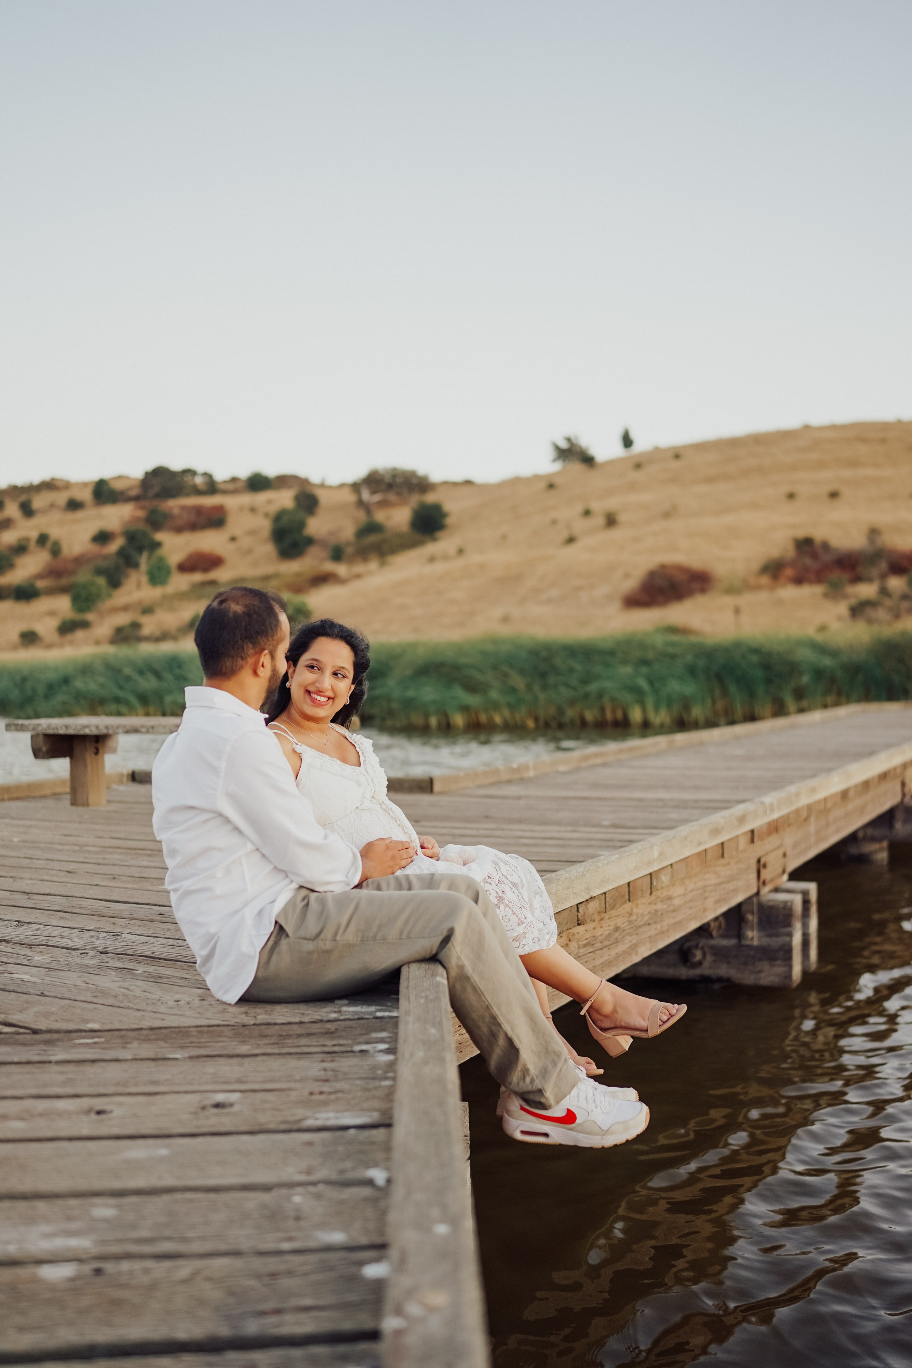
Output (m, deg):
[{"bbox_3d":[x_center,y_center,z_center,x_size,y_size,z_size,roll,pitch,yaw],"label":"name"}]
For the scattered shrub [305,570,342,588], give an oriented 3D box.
[{"bbox_3d":[-10.810,-8.549,108.000,3.040,1.560,2.280,0,2,0],"label":"scattered shrub"}]

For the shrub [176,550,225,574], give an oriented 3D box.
[{"bbox_3d":[-21.904,-10.490,114.000,4.220,2.020,3.160,0,2,0],"label":"shrub"}]

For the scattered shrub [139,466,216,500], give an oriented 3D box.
[{"bbox_3d":[-33.572,-24.110,160.000,9.000,4.110,5.850,0,2,0],"label":"scattered shrub"}]

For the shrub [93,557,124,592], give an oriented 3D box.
[{"bbox_3d":[-27.695,-8.817,106.000,2.560,2.730,2.430,0,2,0],"label":"shrub"}]

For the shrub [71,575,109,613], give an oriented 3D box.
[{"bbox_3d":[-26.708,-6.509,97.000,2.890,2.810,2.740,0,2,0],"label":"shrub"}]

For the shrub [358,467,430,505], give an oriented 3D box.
[{"bbox_3d":[-5.689,-18.090,122.000,6.866,3.334,5.836,-1,1,0],"label":"shrub"}]

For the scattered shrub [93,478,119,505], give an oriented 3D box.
[{"bbox_3d":[-39.553,-21.699,150.000,2.890,3.010,2.750,0,2,0],"label":"scattered shrub"}]

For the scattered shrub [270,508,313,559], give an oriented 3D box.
[{"bbox_3d":[-15.476,-14.215,125.000,4.020,4.820,3.820,0,2,0],"label":"scattered shrub"}]

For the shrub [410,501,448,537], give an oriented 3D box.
[{"bbox_3d":[-2.112,-12.789,103.000,2.898,2.814,2.898,-1,1,0],"label":"shrub"}]

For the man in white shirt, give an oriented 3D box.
[{"bbox_3d":[-0.115,0.365,2.800,0.980,1.130,0.600,-1,1,-14],"label":"man in white shirt"}]

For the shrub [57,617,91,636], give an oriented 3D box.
[{"bbox_3d":[-19.543,-2.951,68.000,1.804,0.929,1.533,-1,1,0],"label":"shrub"}]

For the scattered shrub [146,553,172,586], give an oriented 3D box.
[{"bbox_3d":[-18.326,-7.084,82.000,1.582,2.109,1.582,-1,1,0],"label":"scattered shrub"}]

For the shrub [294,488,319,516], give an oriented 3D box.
[{"bbox_3d":[-16.657,-20.220,148.000,2.860,2.970,2.710,0,2,0],"label":"shrub"}]

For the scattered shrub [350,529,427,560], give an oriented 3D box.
[{"bbox_3d":[-6.179,-12.795,122.000,7.060,2.940,4.240,0,2,0],"label":"scattered shrub"}]

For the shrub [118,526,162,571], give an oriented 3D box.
[{"bbox_3d":[-20.703,-8.845,87.000,2.938,2.937,2.938,-1,1,0],"label":"shrub"}]

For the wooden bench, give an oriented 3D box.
[{"bbox_3d":[-1.400,0.410,6.800,1.750,0.420,0.650,0,1,8],"label":"wooden bench"}]

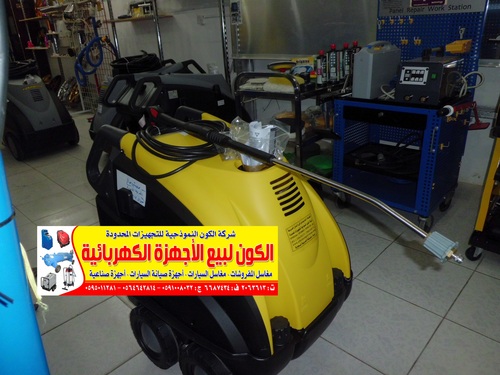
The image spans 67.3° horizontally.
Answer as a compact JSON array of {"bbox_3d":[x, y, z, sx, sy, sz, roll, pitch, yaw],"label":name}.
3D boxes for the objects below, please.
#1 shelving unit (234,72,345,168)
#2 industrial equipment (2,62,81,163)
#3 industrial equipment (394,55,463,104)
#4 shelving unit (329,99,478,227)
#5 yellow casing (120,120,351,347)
[{"bbox_3d":[0.393,-0.548,3.330,0.659,0.970,0.664,18,33,41],"label":"shelving unit"},{"bbox_3d":[-2.944,-0.954,5.000,1.190,0.885,0.710,18,33,41],"label":"industrial equipment"},{"bbox_3d":[1.181,-0.706,2.465,0.290,0.246,0.274,-24,31,-36],"label":"industrial equipment"},{"bbox_3d":[1.073,-0.253,2.759,0.503,0.812,0.750,-25,31,-37],"label":"shelving unit"},{"bbox_3d":[-0.053,0.084,1.385,0.748,0.589,0.477,16,31,40],"label":"yellow casing"}]

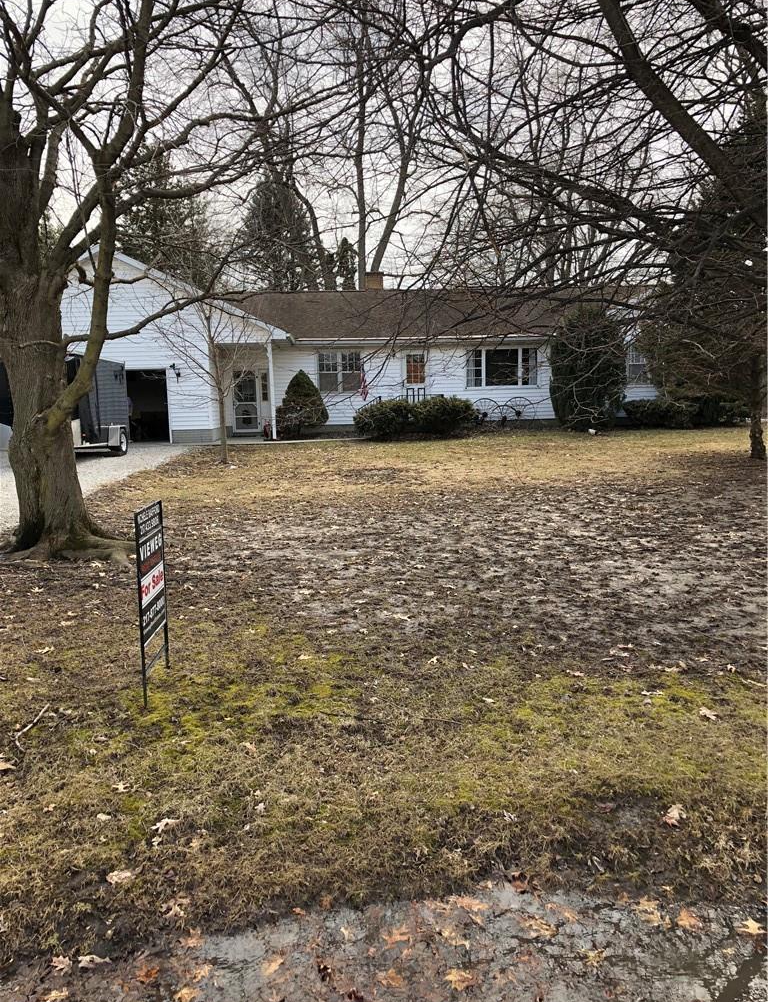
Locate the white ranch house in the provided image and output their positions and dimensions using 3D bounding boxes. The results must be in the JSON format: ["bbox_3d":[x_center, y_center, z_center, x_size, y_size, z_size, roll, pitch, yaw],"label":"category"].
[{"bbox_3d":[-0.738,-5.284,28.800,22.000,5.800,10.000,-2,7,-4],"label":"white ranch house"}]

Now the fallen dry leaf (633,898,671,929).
[{"bbox_3d":[0.823,1.266,2.549,0.083,0.015,0.149,-2,8,-3],"label":"fallen dry leaf"}]

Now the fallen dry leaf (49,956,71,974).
[{"bbox_3d":[-0.927,1.326,2.366,0.069,0.015,0.067,-1,8,0],"label":"fallen dry leaf"}]

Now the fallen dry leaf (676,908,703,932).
[{"bbox_3d":[0.920,1.269,2.513,0.073,0.015,0.095,-1,8,0],"label":"fallen dry leaf"}]

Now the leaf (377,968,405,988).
[{"bbox_3d":[0.020,1.440,2.501,0.085,0.015,0.085,-1,7,0],"label":"leaf"}]

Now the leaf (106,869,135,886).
[{"bbox_3d":[-0.950,1.360,2.994,0.100,0.020,0.070,-1,7,0],"label":"leaf"}]

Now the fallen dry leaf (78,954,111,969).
[{"bbox_3d":[-0.900,1.432,2.575,0.110,0.020,0.055,-1,7,6],"label":"fallen dry leaf"}]

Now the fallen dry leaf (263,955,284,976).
[{"bbox_3d":[-0.318,1.317,2.341,0.066,0.015,0.047,-8,11,-43],"label":"fallen dry leaf"}]

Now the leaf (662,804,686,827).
[{"bbox_3d":[1.176,1.254,3.308,0.085,0.025,0.140,2,8,25],"label":"leaf"}]

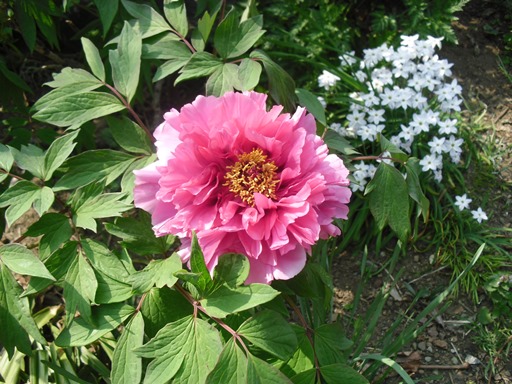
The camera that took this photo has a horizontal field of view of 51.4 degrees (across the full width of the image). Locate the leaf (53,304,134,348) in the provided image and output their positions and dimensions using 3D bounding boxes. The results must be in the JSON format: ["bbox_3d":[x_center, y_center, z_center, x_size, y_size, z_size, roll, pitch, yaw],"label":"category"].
[{"bbox_3d":[-0.200,0.164,0.660,0.105,0.018,0.042,-24,70,-6],"label":"leaf"}]

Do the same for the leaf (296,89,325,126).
[{"bbox_3d":[0.070,-0.100,0.623,0.022,0.010,0.063,-28,70,-26],"label":"leaf"}]

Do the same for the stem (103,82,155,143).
[{"bbox_3d":[-0.144,-0.090,0.600,0.011,0.009,0.089,-41,90,0],"label":"stem"}]

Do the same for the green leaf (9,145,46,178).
[{"bbox_3d":[-0.247,-0.037,0.583,0.067,0.012,0.031,39,63,20],"label":"green leaf"}]

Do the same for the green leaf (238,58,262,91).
[{"bbox_3d":[-0.007,-0.142,0.650,0.030,0.013,0.041,-4,90,-6],"label":"green leaf"}]

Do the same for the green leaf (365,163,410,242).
[{"bbox_3d":[0.142,0.014,0.570,0.048,0.092,0.022,-9,3,-2],"label":"green leaf"}]

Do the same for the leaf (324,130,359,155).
[{"bbox_3d":[0.103,-0.059,0.640,0.051,0.013,0.026,28,62,5],"label":"leaf"}]

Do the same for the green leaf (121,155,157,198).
[{"bbox_3d":[-0.118,-0.013,0.545,0.032,0.012,0.060,26,80,12],"label":"green leaf"}]

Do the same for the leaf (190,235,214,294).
[{"bbox_3d":[-0.050,0.062,0.468,0.018,0.057,0.012,-5,5,17],"label":"leaf"}]

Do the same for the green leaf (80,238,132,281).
[{"bbox_3d":[-0.175,0.080,0.620,0.074,0.015,0.035,36,66,7],"label":"green leaf"}]

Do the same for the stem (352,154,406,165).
[{"bbox_3d":[0.121,-0.032,0.527,0.055,0.006,0.006,-4,72,5],"label":"stem"}]

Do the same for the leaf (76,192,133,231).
[{"bbox_3d":[-0.178,0.023,0.620,0.070,0.016,0.040,-16,67,-7],"label":"leaf"}]

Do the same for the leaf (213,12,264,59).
[{"bbox_3d":[-0.025,-0.193,0.650,0.056,0.018,0.074,17,74,-1],"label":"leaf"}]

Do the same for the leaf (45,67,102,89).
[{"bbox_3d":[-0.196,-0.118,0.573,0.067,0.013,0.024,4,60,4],"label":"leaf"}]

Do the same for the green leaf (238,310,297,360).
[{"bbox_3d":[0.013,0.137,0.522,0.061,0.014,0.042,18,62,0],"label":"green leaf"}]

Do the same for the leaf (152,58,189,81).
[{"bbox_3d":[-0.104,-0.150,0.642,0.058,0.010,0.029,-41,56,-20],"label":"leaf"}]

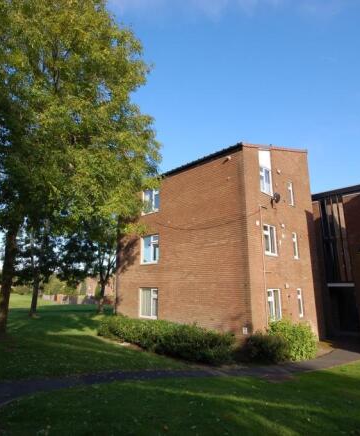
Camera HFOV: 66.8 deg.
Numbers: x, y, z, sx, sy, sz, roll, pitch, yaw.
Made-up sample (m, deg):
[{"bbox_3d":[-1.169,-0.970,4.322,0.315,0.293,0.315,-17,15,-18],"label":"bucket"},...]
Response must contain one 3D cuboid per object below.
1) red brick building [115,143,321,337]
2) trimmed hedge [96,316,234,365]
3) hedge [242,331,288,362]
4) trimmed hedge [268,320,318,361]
[{"bbox_3d":[1.889,1.094,15.388,6.930,9.900,8.590,13,-18,-43],"label":"red brick building"},{"bbox_3d":[-1.045,4.545,10.891,1.510,0.850,6.880,13,-18,-43],"label":"trimmed hedge"},{"bbox_3d":[2.772,4.069,8.579,1.310,0.800,1.140,13,-18,-43],"label":"hedge"},{"bbox_3d":[3.928,4.176,9.445,1.560,1.130,1.330,13,-18,-43],"label":"trimmed hedge"}]

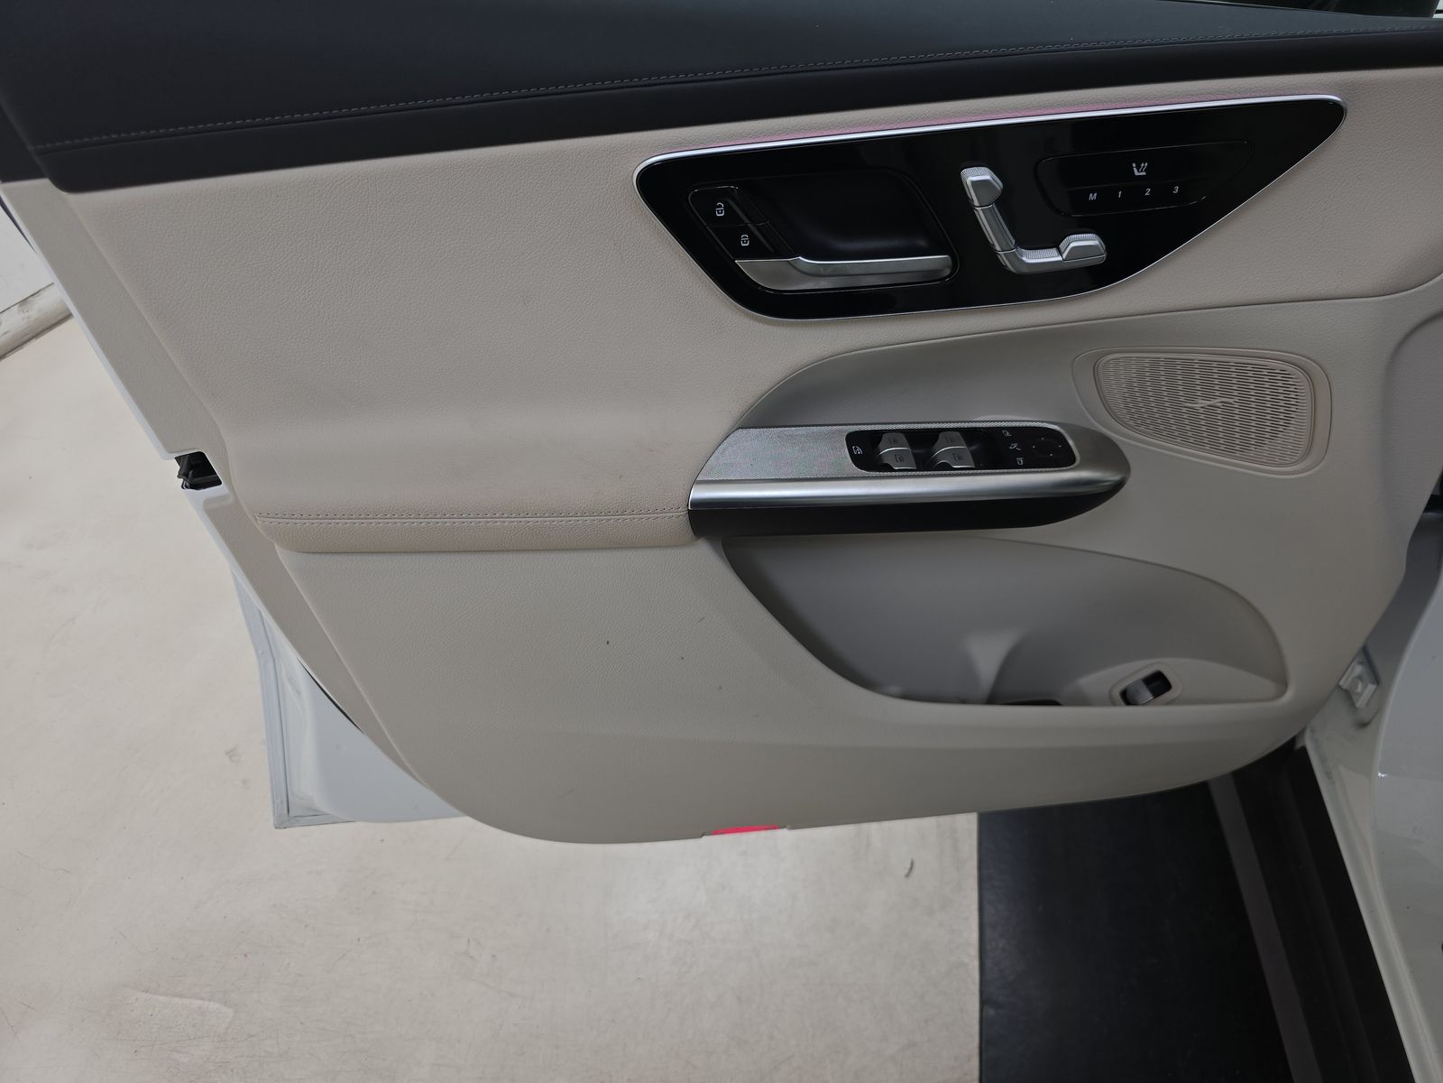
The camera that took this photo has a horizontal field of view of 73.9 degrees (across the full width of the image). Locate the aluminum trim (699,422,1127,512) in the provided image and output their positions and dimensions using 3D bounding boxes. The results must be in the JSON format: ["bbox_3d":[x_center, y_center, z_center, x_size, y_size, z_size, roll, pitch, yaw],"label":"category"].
[{"bbox_3d":[0.135,-0.060,0.735,0.325,0.032,0.085,-2,33,-4],"label":"aluminum trim"}]

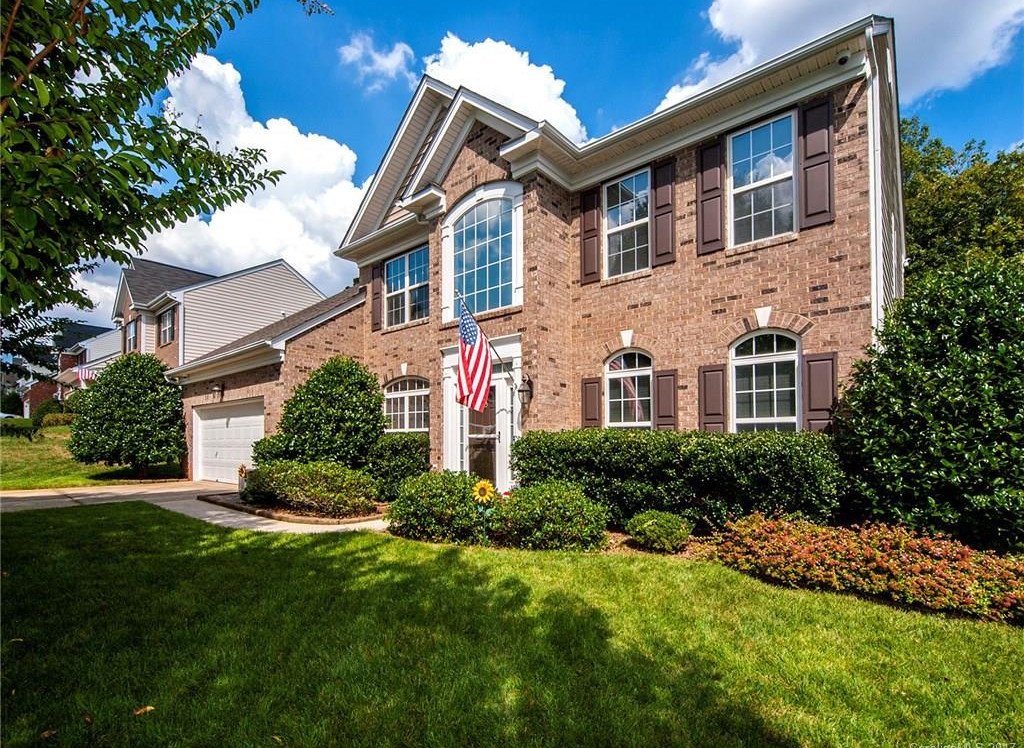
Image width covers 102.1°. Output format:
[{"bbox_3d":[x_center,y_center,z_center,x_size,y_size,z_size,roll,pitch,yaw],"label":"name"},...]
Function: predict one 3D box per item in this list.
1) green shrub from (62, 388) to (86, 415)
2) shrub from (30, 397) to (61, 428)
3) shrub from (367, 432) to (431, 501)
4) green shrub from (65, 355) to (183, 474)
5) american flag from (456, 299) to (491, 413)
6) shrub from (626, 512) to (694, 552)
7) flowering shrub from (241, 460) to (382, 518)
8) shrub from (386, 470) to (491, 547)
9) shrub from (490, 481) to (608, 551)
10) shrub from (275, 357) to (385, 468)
[{"bbox_3d":[-27.344,1.789,26.000,1.800,1.800,1.800,-5,-7,39],"label":"green shrub"},{"bbox_3d":[-29.290,2.417,26.000,1.900,2.000,1.900,-5,-7,39],"label":"shrub"},{"bbox_3d":[-2.412,1.966,8.800,1.300,1.400,1.250,-5,-7,39],"label":"shrub"},{"bbox_3d":[-12.134,1.334,13.000,3.600,3.750,3.600,-5,-7,39],"label":"green shrub"},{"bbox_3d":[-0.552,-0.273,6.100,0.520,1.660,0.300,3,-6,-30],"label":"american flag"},{"bbox_3d":[1.888,2.016,5.300,0.800,0.500,0.750,-5,-7,39],"label":"shrub"},{"bbox_3d":[-3.833,2.138,7.800,2.300,0.900,1.500,-5,-7,39],"label":"flowering shrub"},{"bbox_3d":[-1.079,1.905,6.000,1.400,0.900,1.350,-1,-6,0],"label":"shrub"},{"bbox_3d":[0.507,1.859,5.600,1.500,0.800,1.300,-5,-7,39],"label":"shrub"},{"bbox_3d":[-4.011,1.066,9.100,2.350,2.900,2.350,-5,-7,39],"label":"shrub"}]

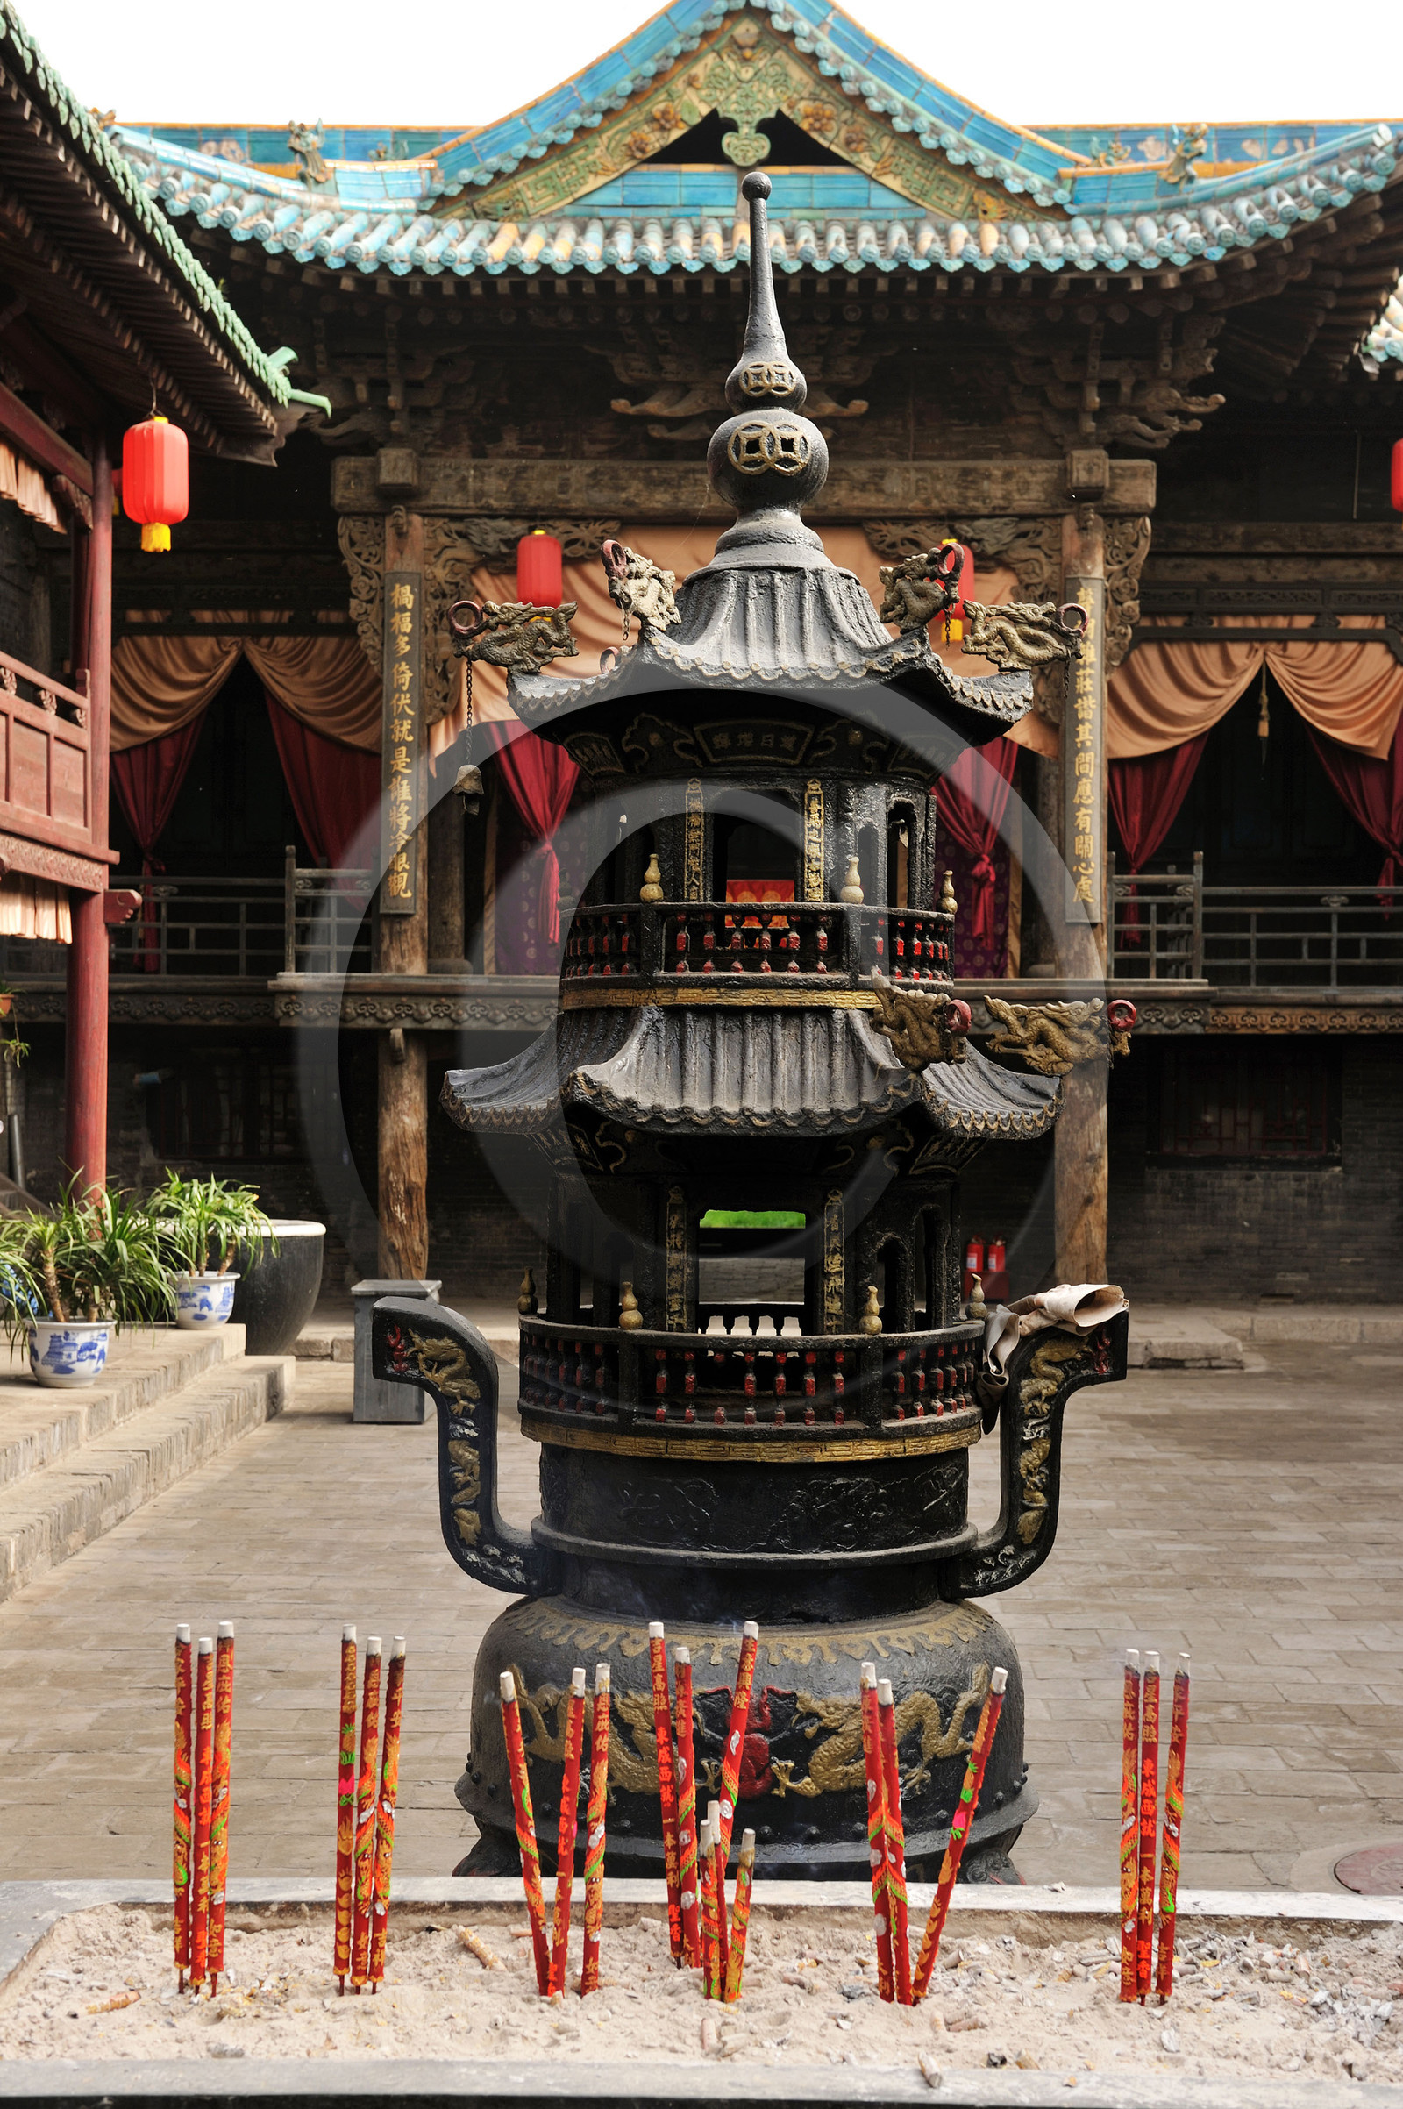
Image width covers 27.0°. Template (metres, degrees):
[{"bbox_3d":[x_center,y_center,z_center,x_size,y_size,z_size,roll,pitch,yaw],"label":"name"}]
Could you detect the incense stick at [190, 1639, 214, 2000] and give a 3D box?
[{"bbox_3d":[-0.470,0.714,2.750,0.014,0.330,0.014,1,0,0],"label":"incense stick"}]

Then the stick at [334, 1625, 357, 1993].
[{"bbox_3d":[-0.362,0.770,2.984,0.015,0.376,0.015,1,0,1],"label":"stick"}]

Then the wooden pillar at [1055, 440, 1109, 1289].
[{"bbox_3d":[2.791,-1.220,21.470,0.370,6.298,0.370,0,0,1],"label":"wooden pillar"}]

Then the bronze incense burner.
[{"bbox_3d":[0.119,-0.025,7.050,1.820,4.201,1.500,0,0,1],"label":"bronze incense burner"}]

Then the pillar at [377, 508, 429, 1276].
[{"bbox_3d":[-2.199,-1.044,21.530,0.370,5.947,0.370,0,0,1],"label":"pillar"}]

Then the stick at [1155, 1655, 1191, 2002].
[{"bbox_3d":[0.441,0.722,2.730,0.014,0.325,0.014,3,0,0],"label":"stick"}]

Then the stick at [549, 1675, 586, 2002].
[{"bbox_3d":[-0.139,0.817,3.050,0.017,0.358,0.017,4,0,0],"label":"stick"}]

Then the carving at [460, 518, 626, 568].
[{"bbox_3d":[-1.170,-3.664,21.000,1.189,0.342,0.150,0,0,1],"label":"carving"}]

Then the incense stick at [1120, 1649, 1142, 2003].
[{"bbox_3d":[0.401,0.719,2.730,0.014,0.330,0.014,0,0,0],"label":"incense stick"}]

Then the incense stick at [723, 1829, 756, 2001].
[{"bbox_3d":[0.041,0.874,2.967,0.015,0.174,0.015,5,0,1],"label":"incense stick"}]

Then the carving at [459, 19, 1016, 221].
[{"bbox_3d":[0.272,-6.702,21.000,3.836,1.514,0.300,0,0,1],"label":"carving"}]

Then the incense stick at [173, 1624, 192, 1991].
[{"bbox_3d":[-0.488,0.707,2.750,0.014,0.345,0.014,0,0,0],"label":"incense stick"}]

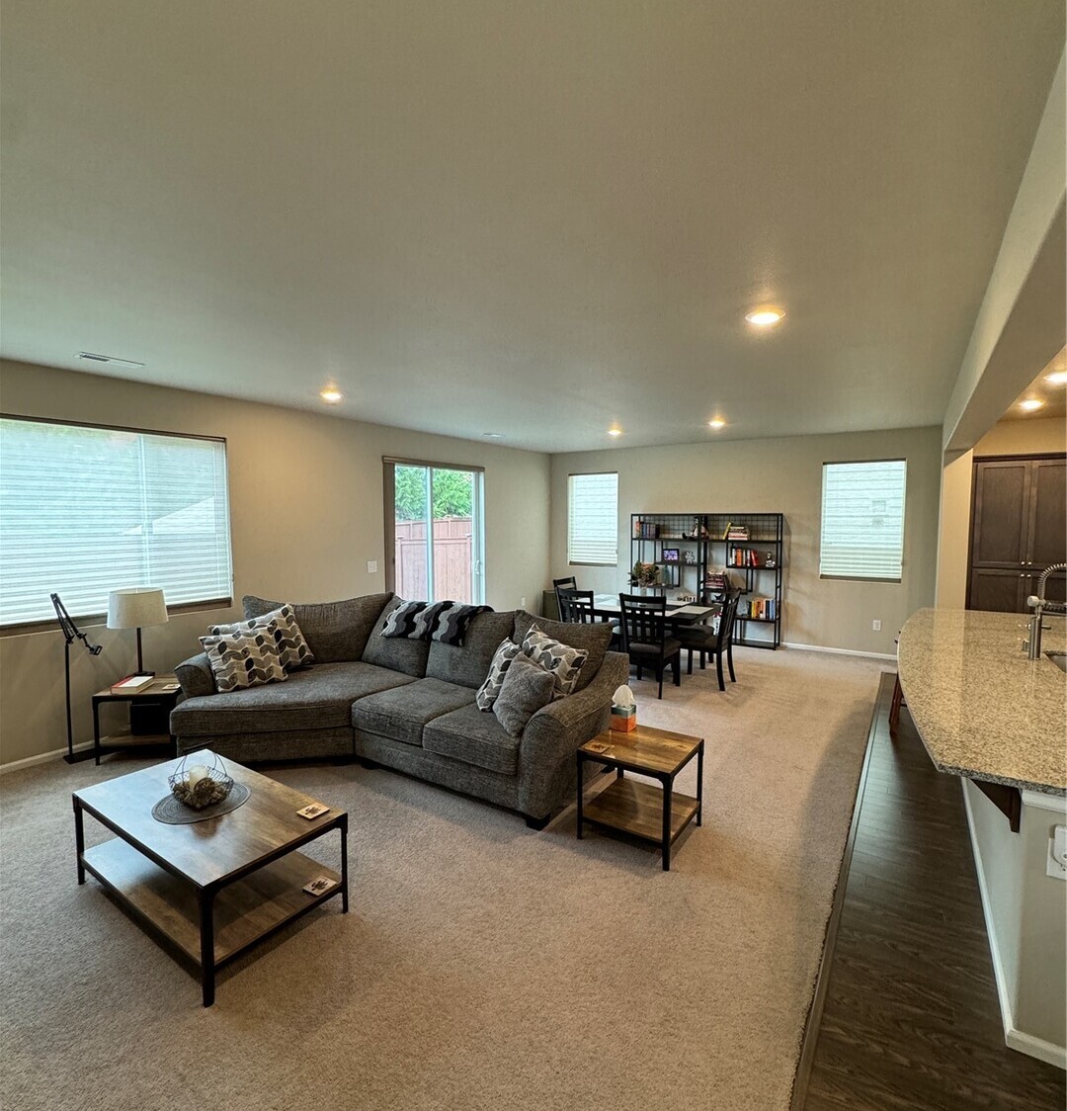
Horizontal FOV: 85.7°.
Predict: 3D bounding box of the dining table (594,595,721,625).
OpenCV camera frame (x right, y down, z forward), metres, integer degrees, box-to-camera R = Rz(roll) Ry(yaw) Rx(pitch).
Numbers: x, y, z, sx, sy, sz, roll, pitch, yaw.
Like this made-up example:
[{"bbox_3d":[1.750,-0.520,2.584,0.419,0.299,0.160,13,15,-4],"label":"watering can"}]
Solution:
[{"bbox_3d":[1.095,0.918,6.221,1.530,0.760,0.940,3,5,33],"label":"dining table"}]

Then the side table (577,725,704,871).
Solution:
[{"bbox_3d":[0.590,1.274,3.139,0.515,0.492,0.499,3,5,33],"label":"side table"}]

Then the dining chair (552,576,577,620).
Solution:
[{"bbox_3d":[0.610,0.786,6.878,0.560,0.980,0.460,2,4,33],"label":"dining chair"}]

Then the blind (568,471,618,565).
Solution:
[{"bbox_3d":[0.943,-0.571,9.100,0.875,1.455,0.070,3,5,33],"label":"blind"}]

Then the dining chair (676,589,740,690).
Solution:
[{"bbox_3d":[1.792,0.834,5.926,0.580,0.967,0.455,3,5,33],"label":"dining chair"}]

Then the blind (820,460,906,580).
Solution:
[{"bbox_3d":[4.134,-0.425,7.243,0.890,1.490,0.060,2,4,33],"label":"blind"}]

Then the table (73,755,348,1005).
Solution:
[{"bbox_3d":[-1.477,1.336,2.606,1.208,0.445,0.601,3,5,34],"label":"table"}]

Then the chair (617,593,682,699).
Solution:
[{"bbox_3d":[1.163,0.851,5.708,0.455,0.967,0.570,3,5,33],"label":"chair"}]

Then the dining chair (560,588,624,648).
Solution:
[{"bbox_3d":[0.592,0.822,6.116,0.450,0.967,0.560,4,6,42],"label":"dining chair"}]

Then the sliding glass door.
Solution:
[{"bbox_3d":[-1.221,0.031,7.390,0.120,2.370,1.820,3,5,33],"label":"sliding glass door"}]

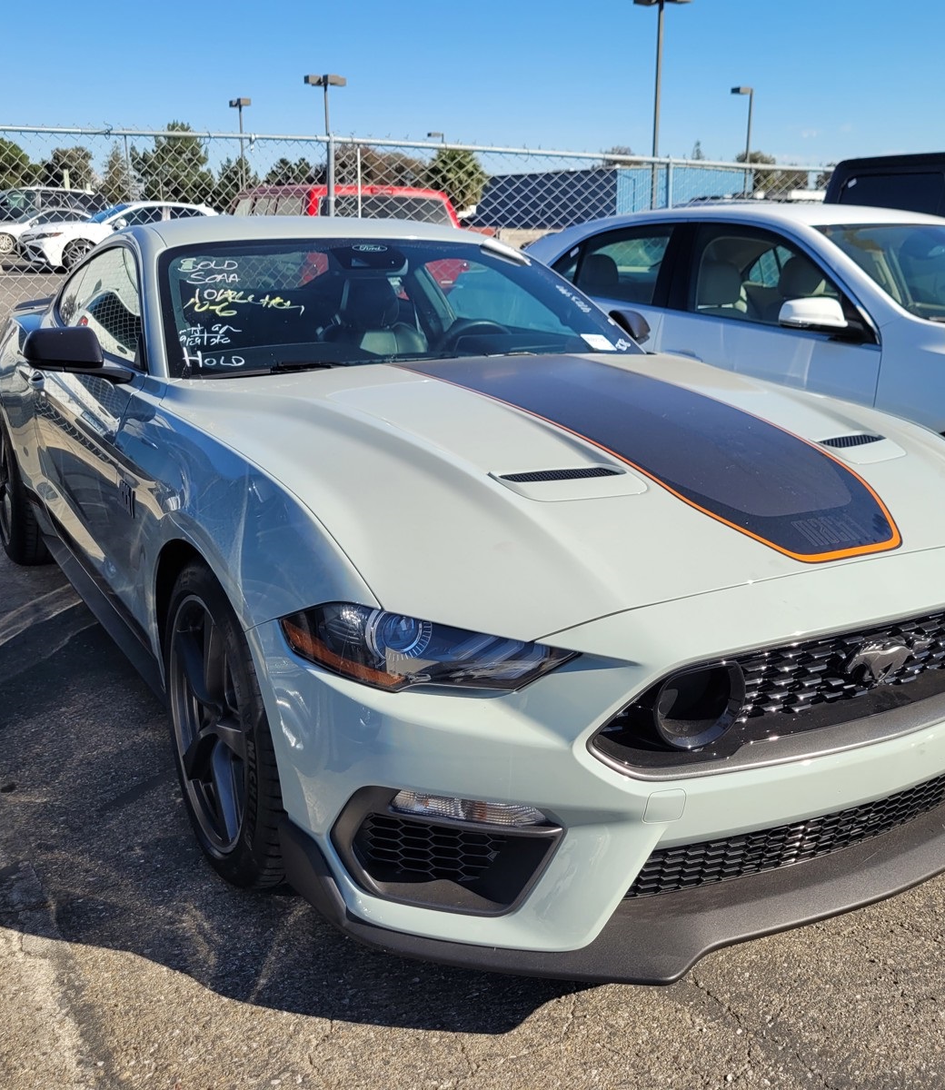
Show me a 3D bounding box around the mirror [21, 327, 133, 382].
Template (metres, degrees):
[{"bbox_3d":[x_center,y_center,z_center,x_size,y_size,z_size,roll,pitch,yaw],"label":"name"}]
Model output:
[{"bbox_3d":[-1.031,-0.510,2.849,0.260,0.155,0.170,-8,17,-29],"label":"mirror"}]

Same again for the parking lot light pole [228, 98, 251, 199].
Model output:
[{"bbox_3d":[-9.926,-16.141,47.455,0.500,6.122,1.000,-8,17,-28],"label":"parking lot light pole"}]

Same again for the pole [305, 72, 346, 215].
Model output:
[{"bbox_3d":[-5.356,-14.295,40.852,1.600,6.118,0.550,-6,16,-21],"label":"pole"}]

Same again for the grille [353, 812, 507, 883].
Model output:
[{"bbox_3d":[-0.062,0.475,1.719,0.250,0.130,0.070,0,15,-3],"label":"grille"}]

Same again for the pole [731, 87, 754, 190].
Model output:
[{"bbox_3d":[11.321,-15.821,45.836,0.900,6.382,0.450,-14,20,-41],"label":"pole"}]

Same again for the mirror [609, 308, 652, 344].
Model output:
[{"bbox_3d":[0.536,-0.730,3.728,0.260,0.155,0.170,-8,17,-29],"label":"mirror"}]

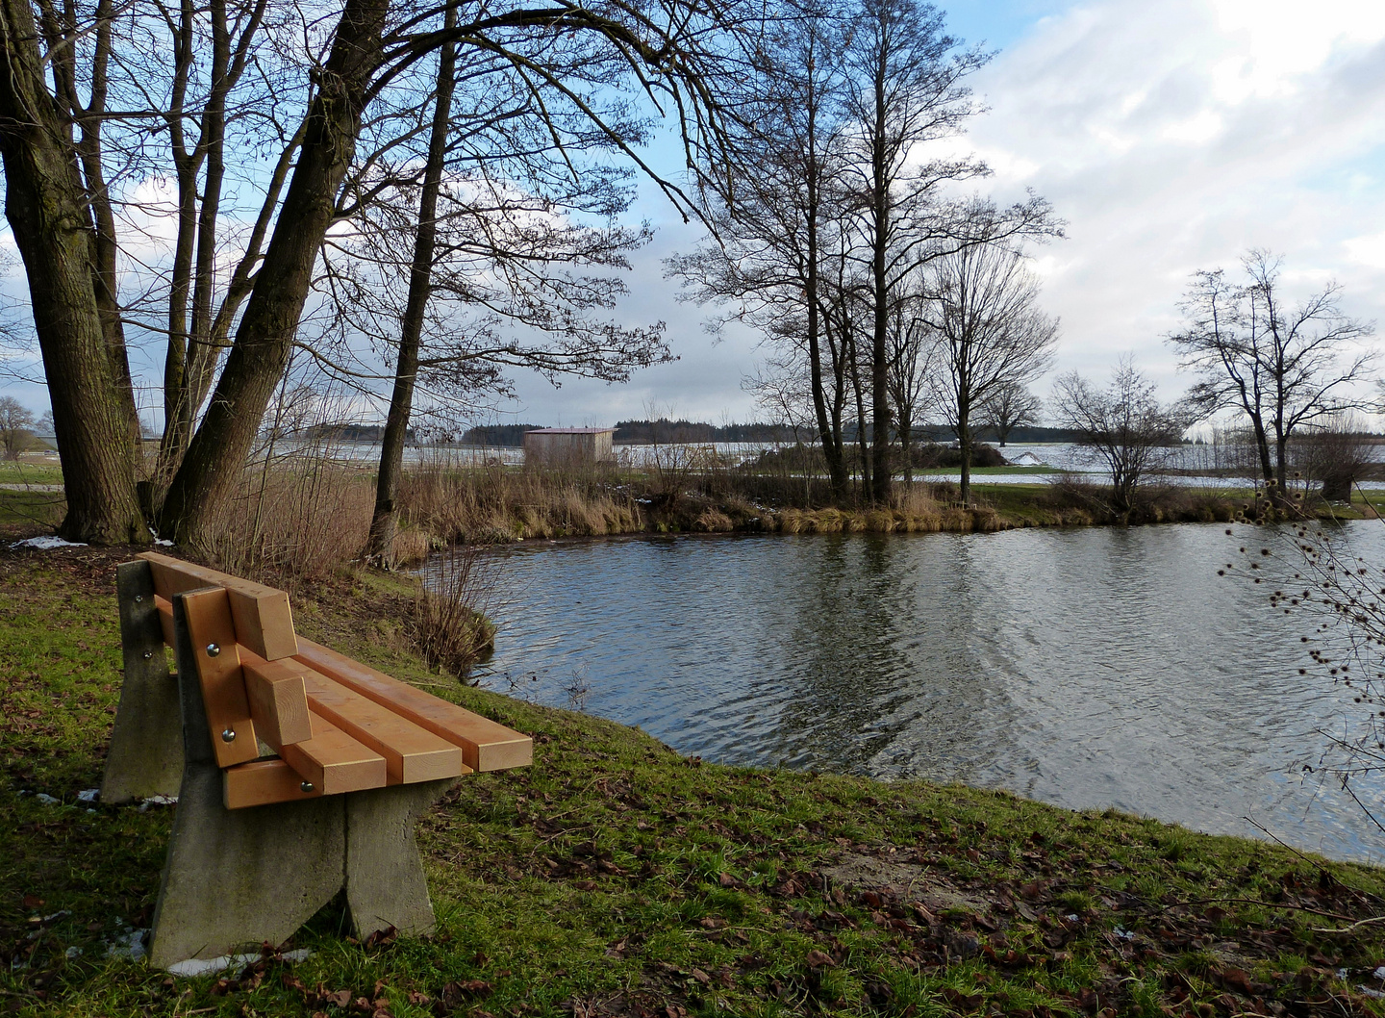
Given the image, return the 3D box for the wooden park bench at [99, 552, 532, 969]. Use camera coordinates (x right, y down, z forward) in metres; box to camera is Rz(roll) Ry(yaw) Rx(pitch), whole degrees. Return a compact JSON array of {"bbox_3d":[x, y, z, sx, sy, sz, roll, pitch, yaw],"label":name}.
[{"bbox_3d":[-1.159,0.543,2.663,0.629,0.798,2.079,0,0,-34],"label":"wooden park bench"}]

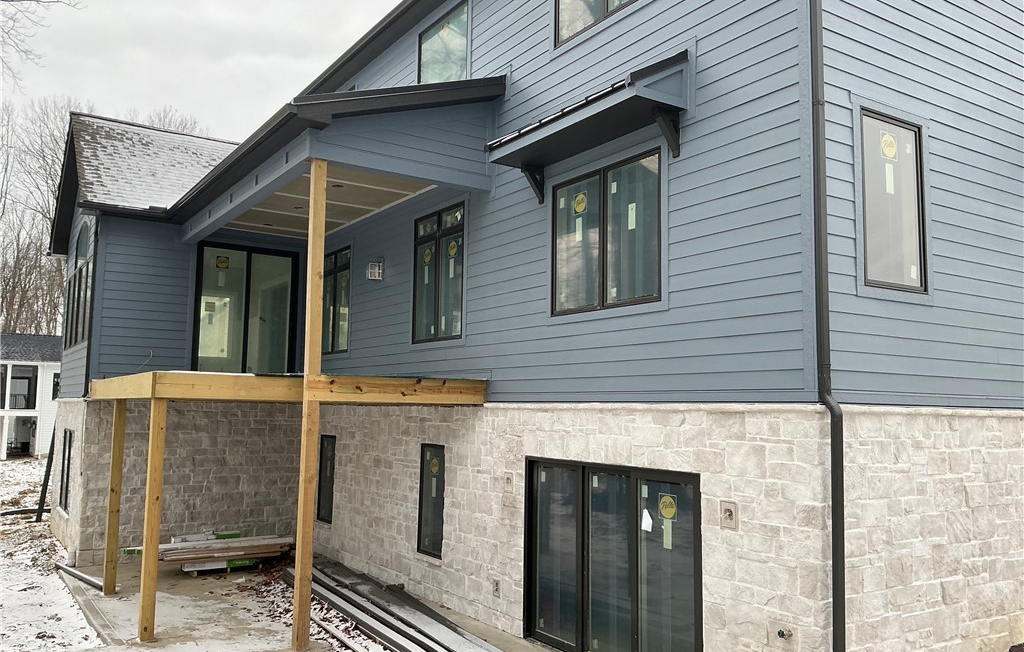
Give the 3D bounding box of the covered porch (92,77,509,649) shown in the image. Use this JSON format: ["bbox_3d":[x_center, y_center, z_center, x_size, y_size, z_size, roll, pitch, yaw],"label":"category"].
[{"bbox_3d":[-3.520,0.364,11.878,3.668,6.760,6.602,4,-7,-34],"label":"covered porch"}]

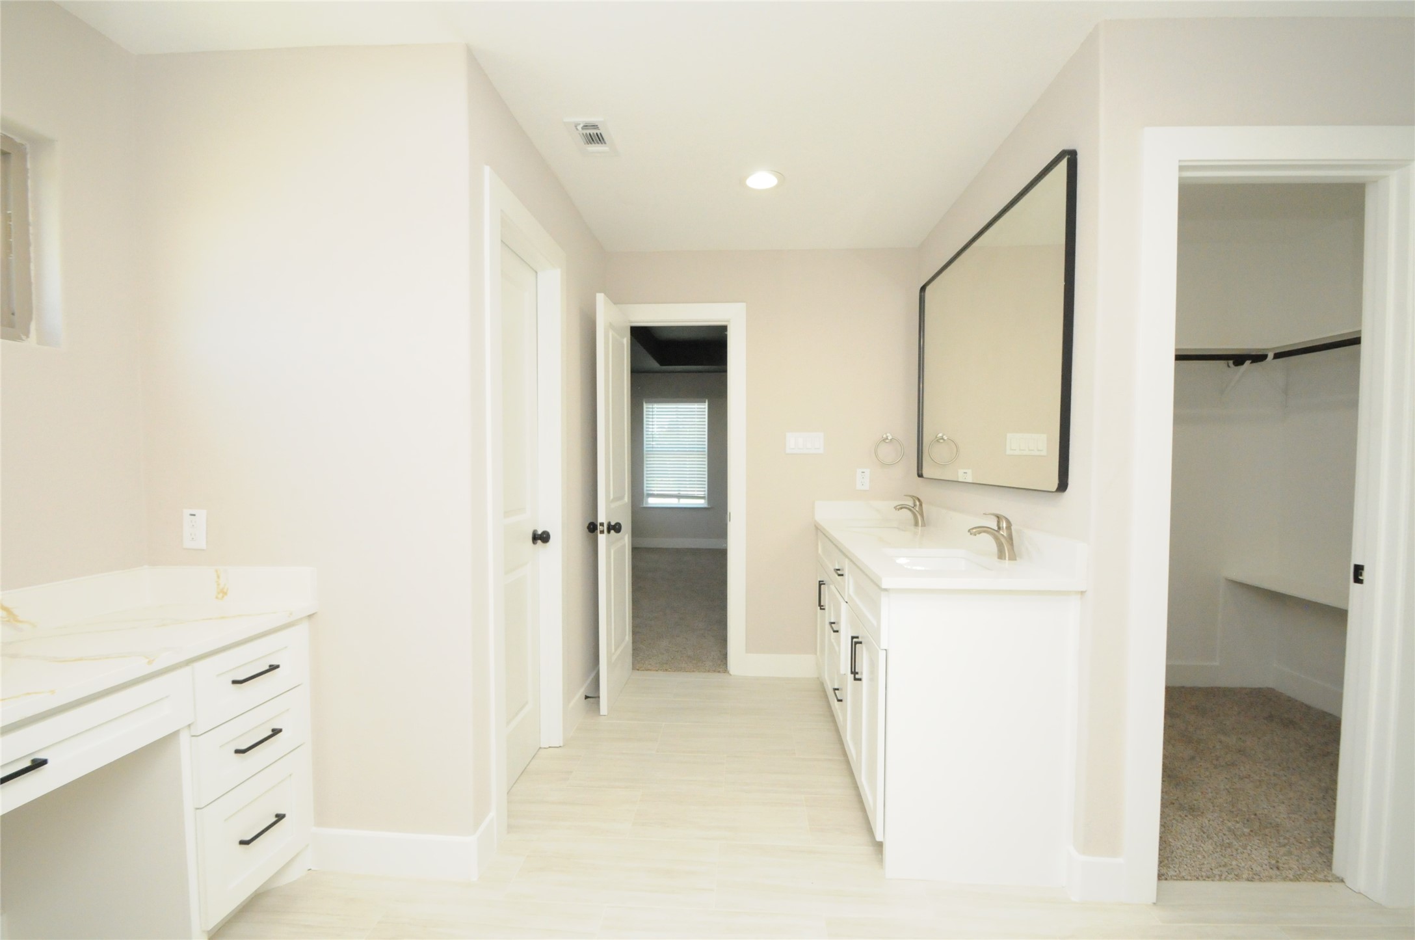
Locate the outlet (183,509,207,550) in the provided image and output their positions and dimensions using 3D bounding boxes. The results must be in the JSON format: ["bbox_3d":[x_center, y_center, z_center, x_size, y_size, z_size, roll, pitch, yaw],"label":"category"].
[{"bbox_3d":[-1.556,0.181,1.783,0.076,0.122,0.009,0,1,3],"label":"outlet"}]

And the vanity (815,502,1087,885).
[{"bbox_3d":[0.836,0.748,2.523,0.561,0.912,1.667,0,1,3],"label":"vanity"}]

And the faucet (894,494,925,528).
[{"bbox_3d":[1.018,0.204,2.964,0.158,0.154,0.052,0,1,3],"label":"faucet"}]

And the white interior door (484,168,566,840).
[{"bbox_3d":[-0.709,0.137,2.237,0.120,2.154,0.763,0,2,3],"label":"white interior door"}]

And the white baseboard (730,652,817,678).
[{"bbox_3d":[0.395,1.115,3.376,0.455,0.130,0.017,0,1,3],"label":"white baseboard"}]

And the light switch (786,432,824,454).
[{"bbox_3d":[0.555,-0.152,3.350,0.216,0.123,0.010,0,1,3],"label":"light switch"}]

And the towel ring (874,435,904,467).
[{"bbox_3d":[1.018,-0.113,3.293,0.165,0.180,0.070,0,1,3],"label":"towel ring"}]

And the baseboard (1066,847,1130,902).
[{"bbox_3d":[1.117,1.161,1.696,0.140,0.130,0.053,0,1,3],"label":"baseboard"}]

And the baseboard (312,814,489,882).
[{"bbox_3d":[-0.941,1.150,1.820,0.526,0.128,0.120,0,1,3],"label":"baseboard"}]

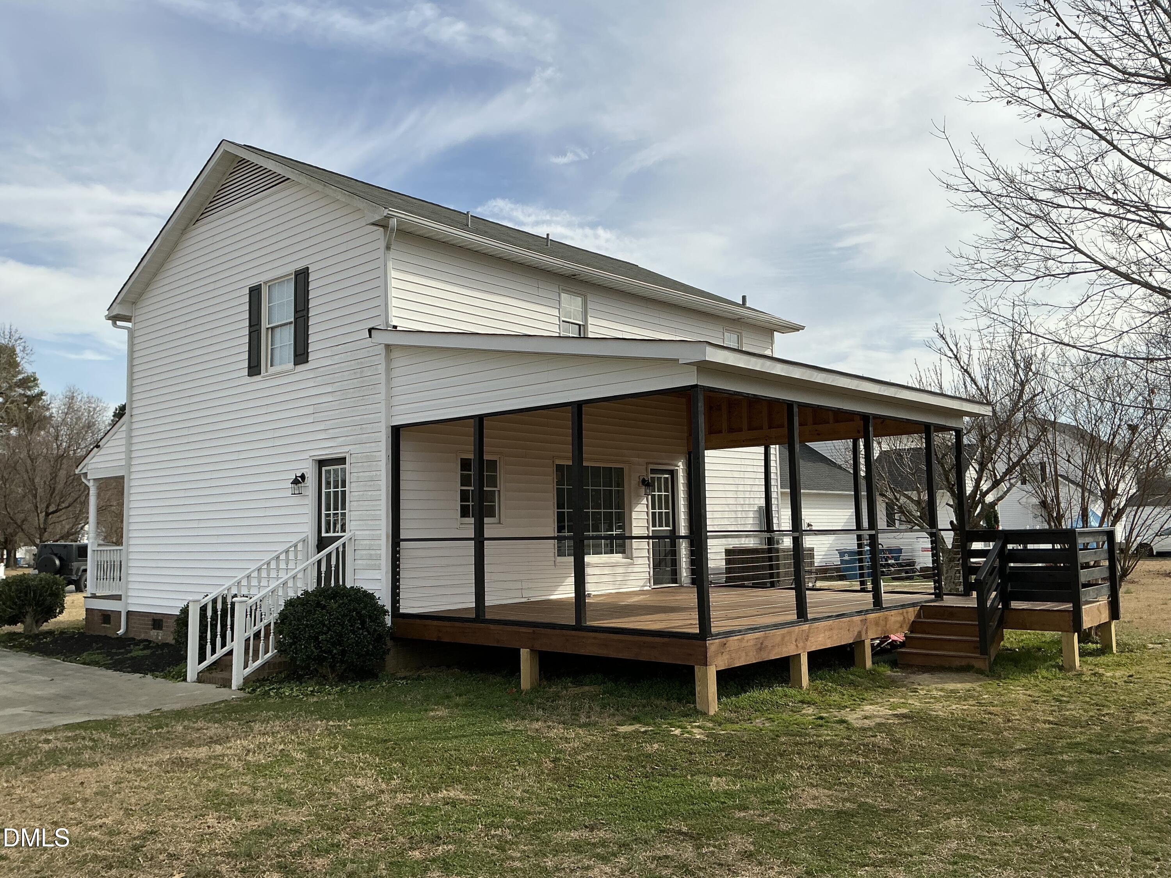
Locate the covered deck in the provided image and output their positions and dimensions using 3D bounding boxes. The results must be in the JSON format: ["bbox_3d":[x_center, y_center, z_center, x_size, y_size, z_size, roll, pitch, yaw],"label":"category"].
[{"bbox_3d":[1.689,0.770,13.196,5.280,4.440,7.450,-6,-7,42],"label":"covered deck"}]

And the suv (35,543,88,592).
[{"bbox_3d":[-19.100,4.926,36.703,1.880,1.840,4.500,-2,-5,7],"label":"suv"}]

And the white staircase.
[{"bbox_3d":[-4.118,2.192,12.454,1.290,1.860,1.760,-6,-7,42],"label":"white staircase"}]

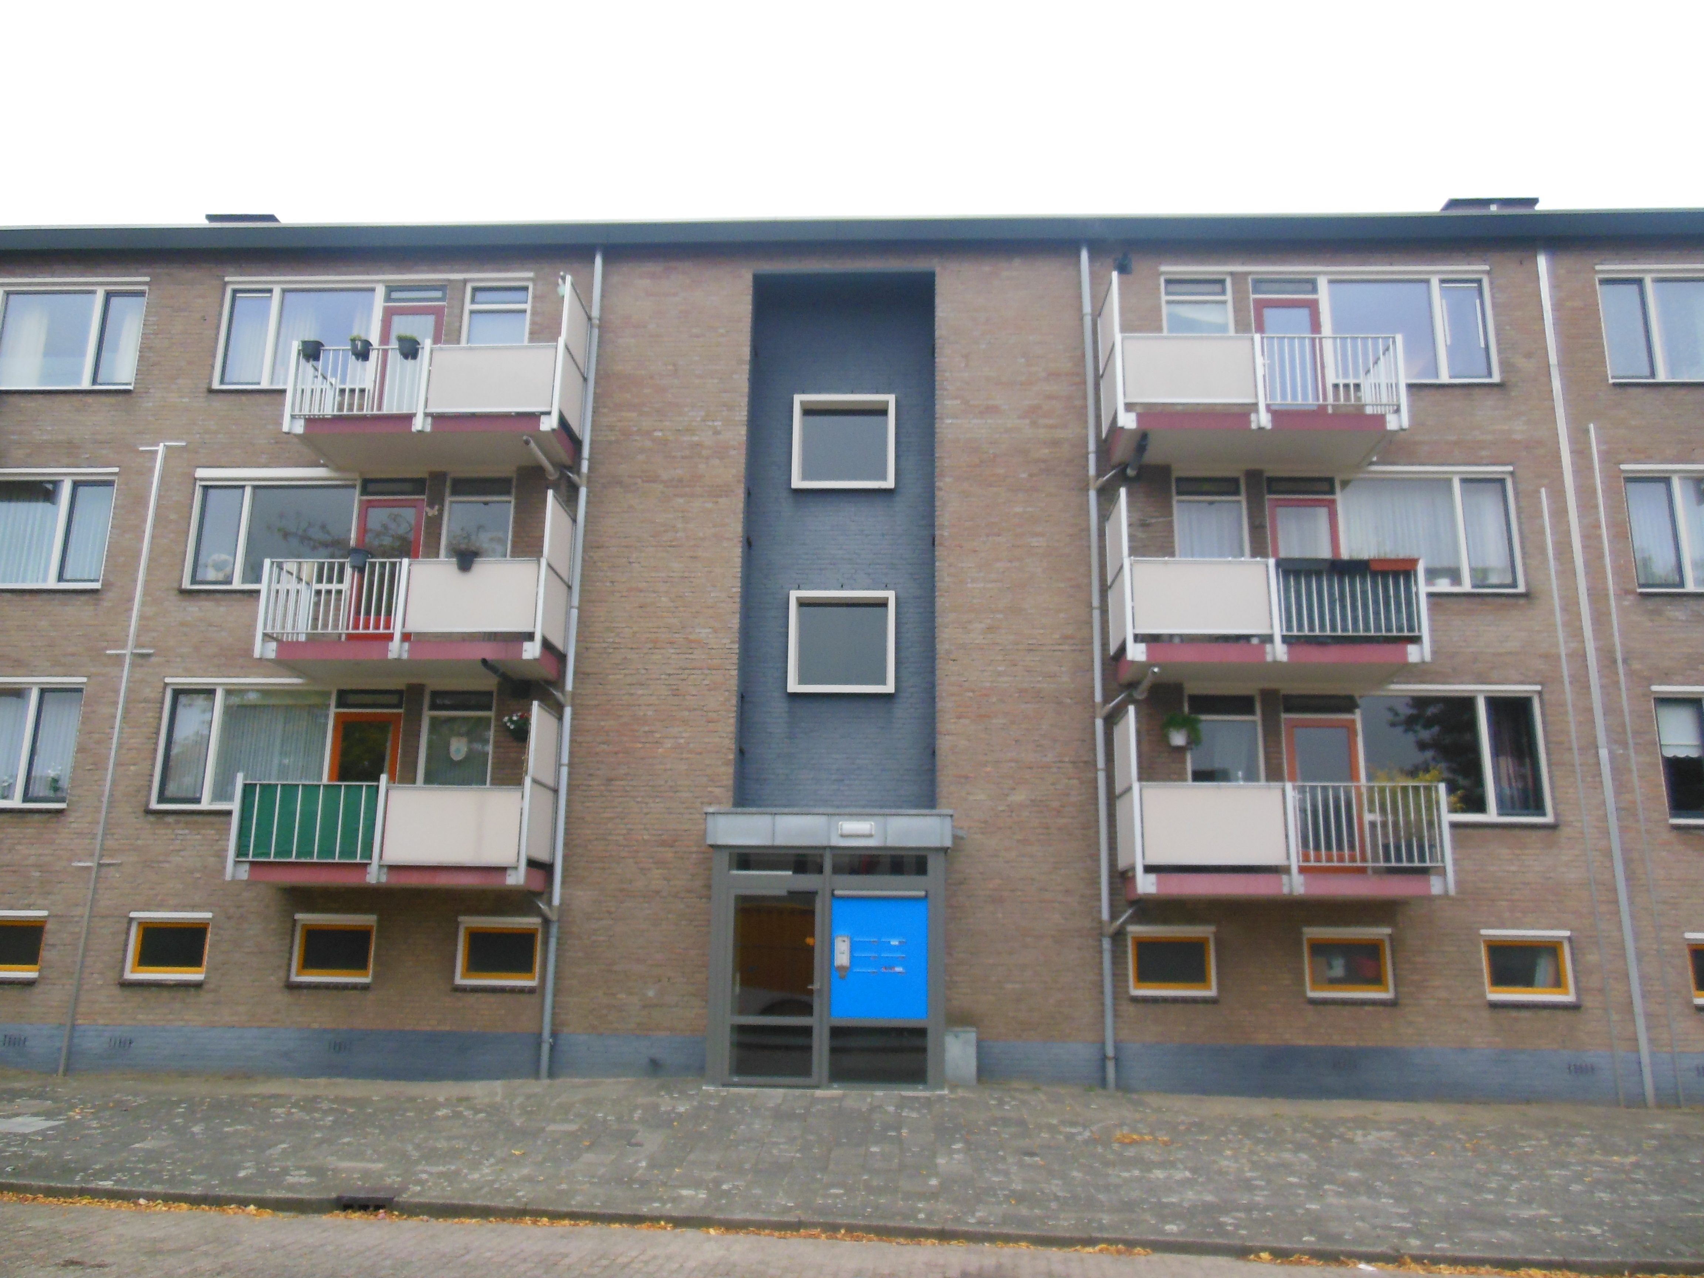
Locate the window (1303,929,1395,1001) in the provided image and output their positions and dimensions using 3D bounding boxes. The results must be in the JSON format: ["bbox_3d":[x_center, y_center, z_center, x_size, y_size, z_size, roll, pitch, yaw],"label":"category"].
[{"bbox_3d":[5.509,3.620,13.698,0.960,0.772,0.130,1,-13,1],"label":"window"}]

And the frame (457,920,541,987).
[{"bbox_3d":[-4.006,3.576,14.052,0.919,0.791,0.140,0,-13,2],"label":"frame"}]

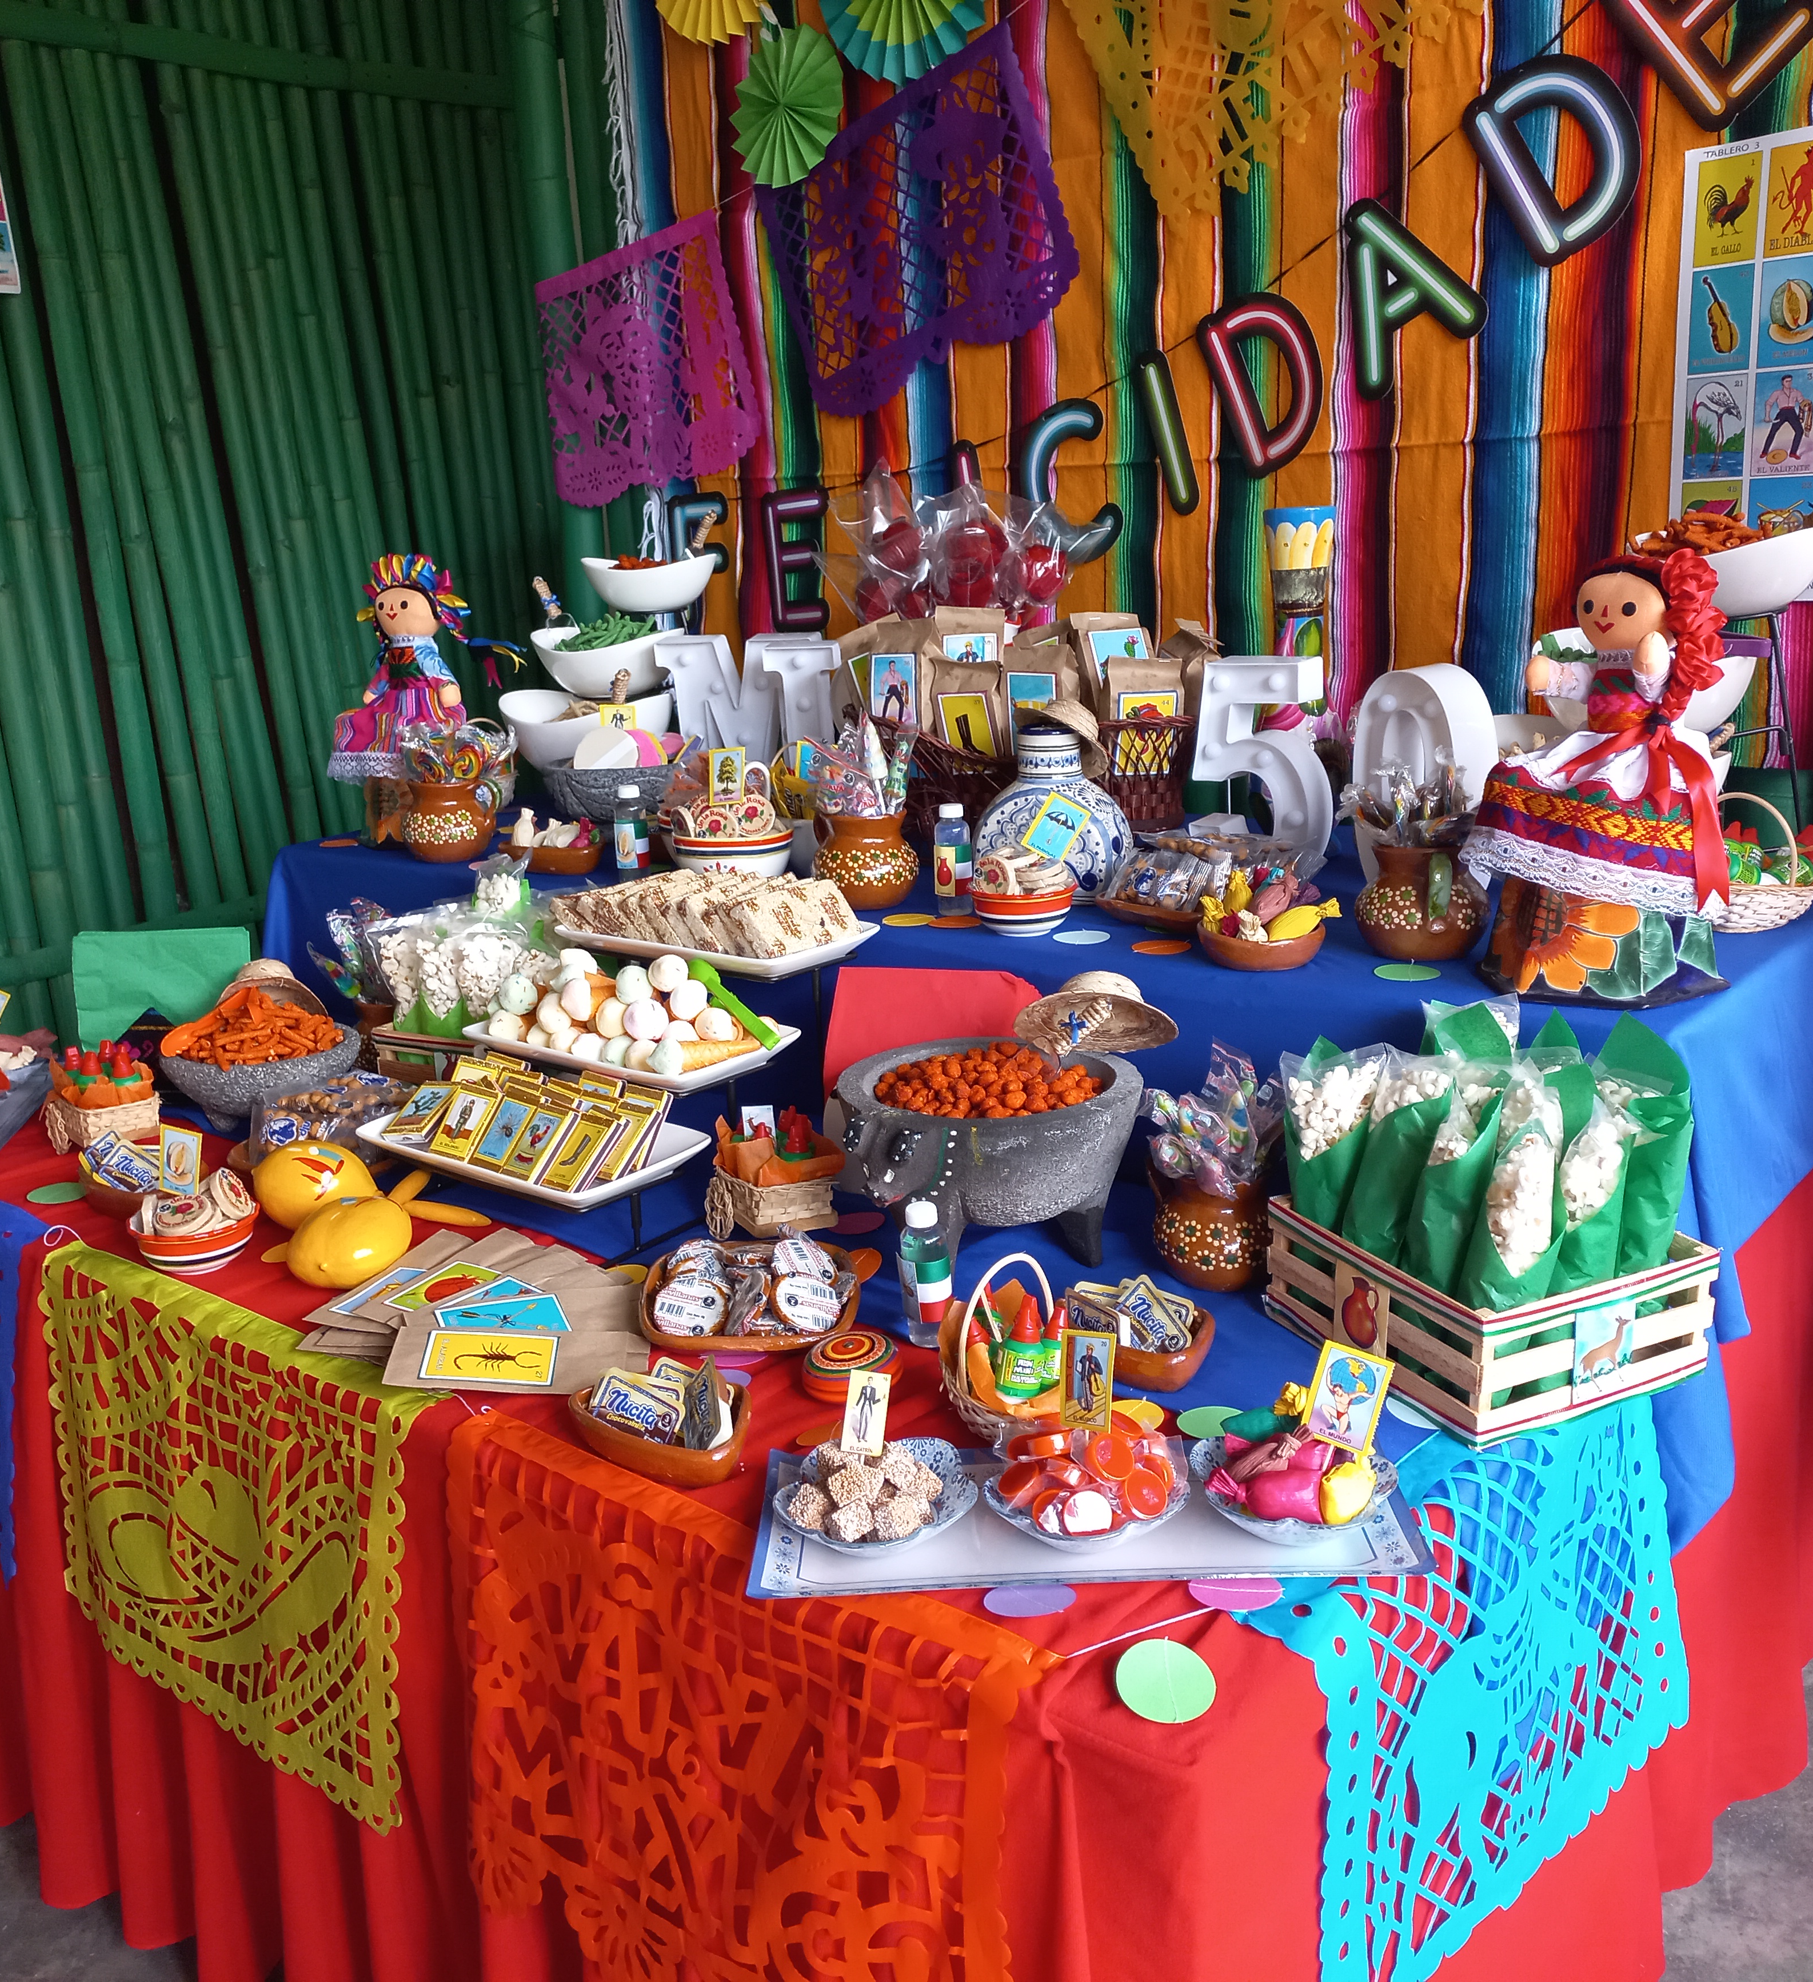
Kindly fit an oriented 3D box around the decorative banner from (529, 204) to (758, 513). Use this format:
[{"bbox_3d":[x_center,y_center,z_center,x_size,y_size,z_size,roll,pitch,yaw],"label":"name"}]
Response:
[{"bbox_3d":[-0.417,-0.974,2.969,0.453,0.371,0.030,4,17,39],"label":"decorative banner"}]

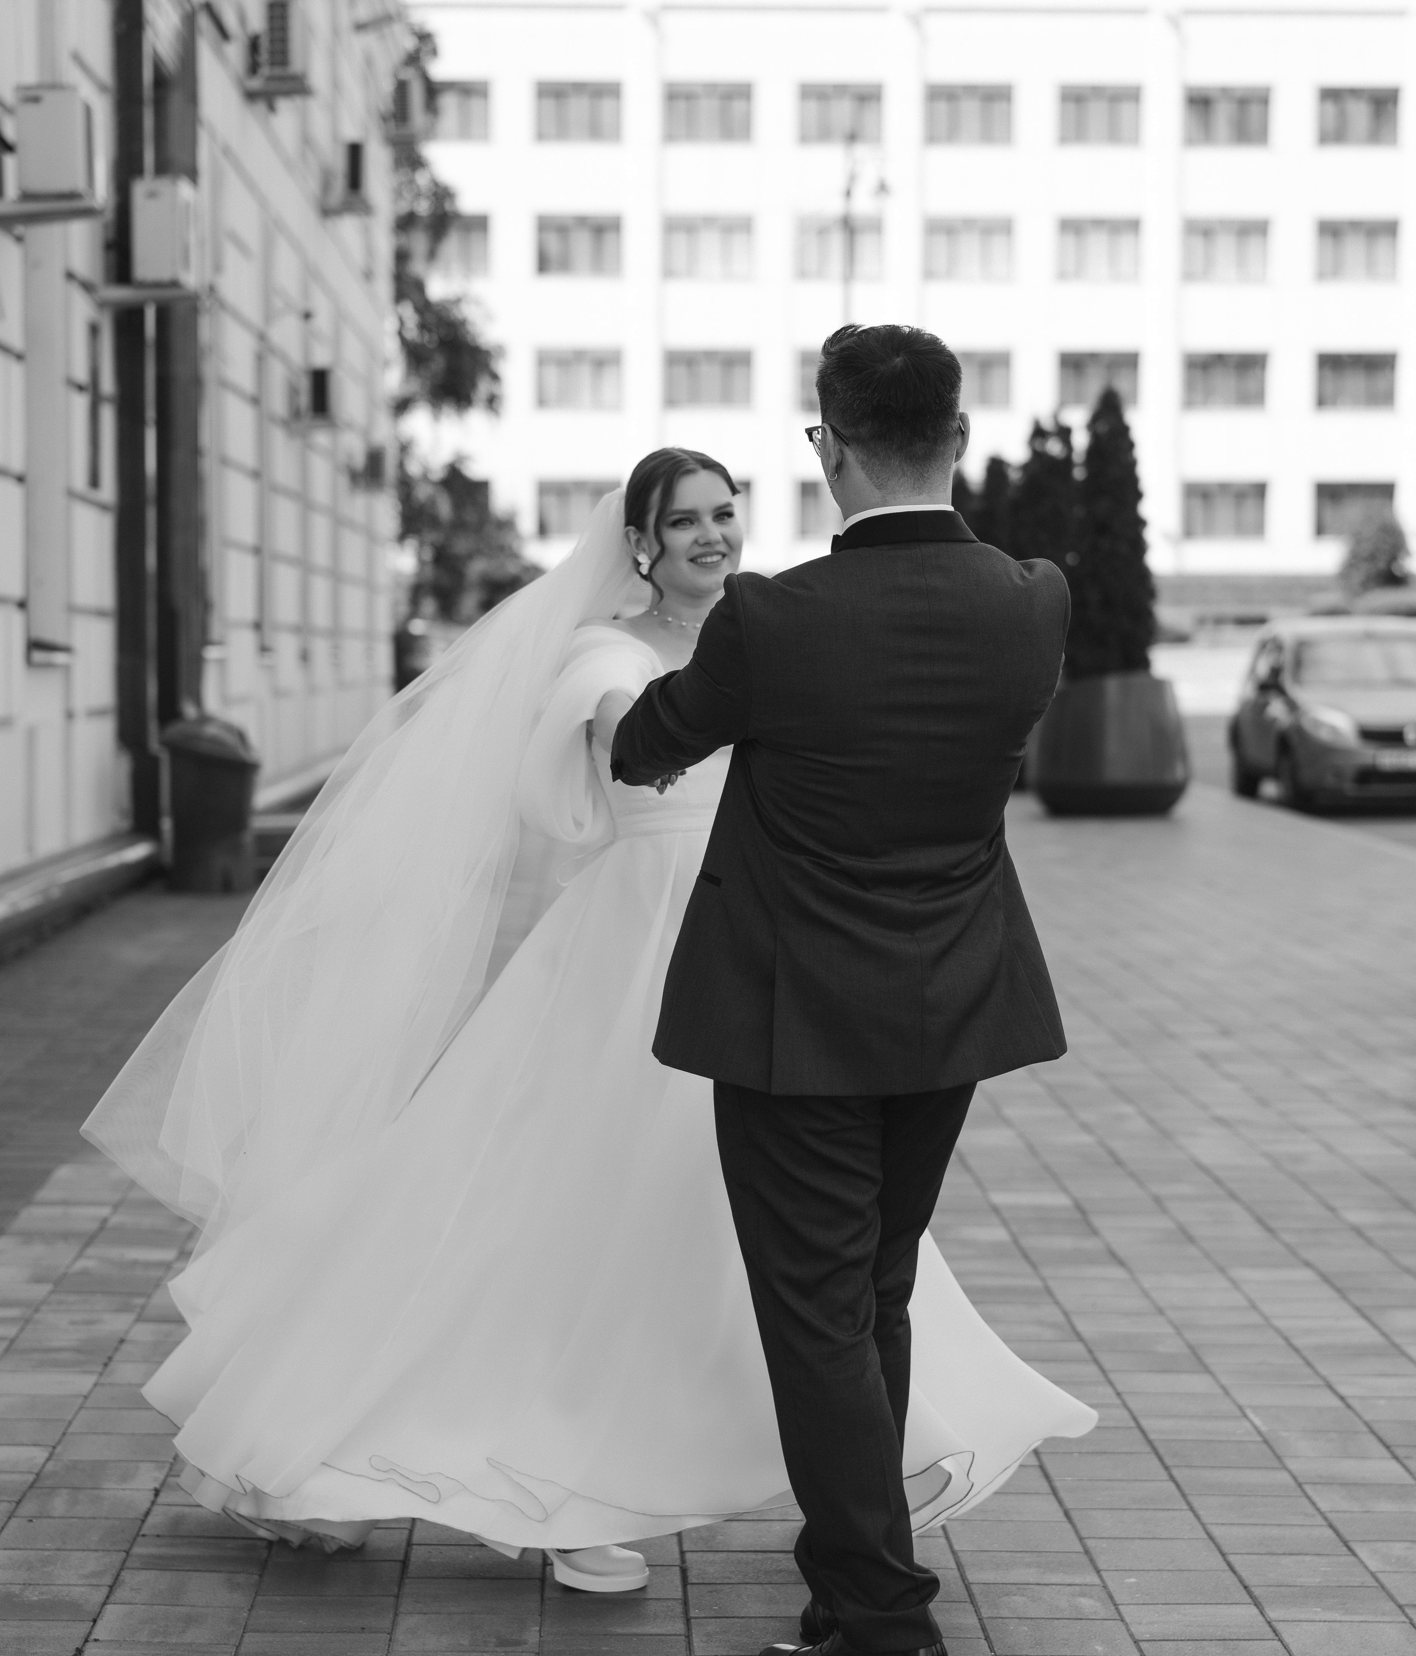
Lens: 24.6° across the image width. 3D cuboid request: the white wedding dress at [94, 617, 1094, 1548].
[{"bbox_3d":[-0.165,0.390,4.880,1.360,1.400,1.080,-2,4,-27],"label":"white wedding dress"}]

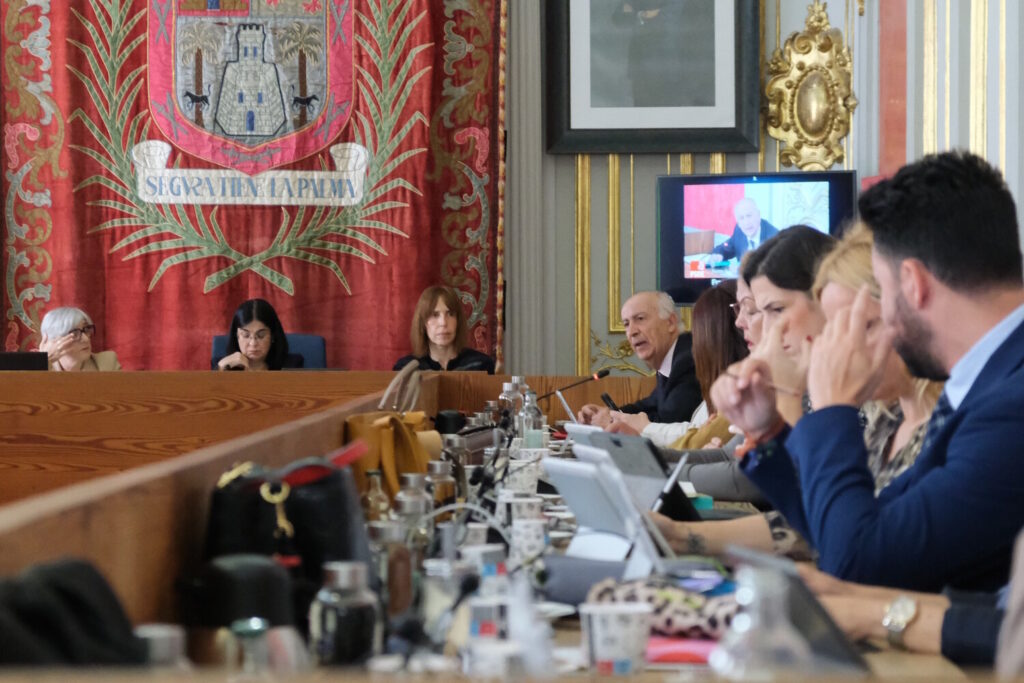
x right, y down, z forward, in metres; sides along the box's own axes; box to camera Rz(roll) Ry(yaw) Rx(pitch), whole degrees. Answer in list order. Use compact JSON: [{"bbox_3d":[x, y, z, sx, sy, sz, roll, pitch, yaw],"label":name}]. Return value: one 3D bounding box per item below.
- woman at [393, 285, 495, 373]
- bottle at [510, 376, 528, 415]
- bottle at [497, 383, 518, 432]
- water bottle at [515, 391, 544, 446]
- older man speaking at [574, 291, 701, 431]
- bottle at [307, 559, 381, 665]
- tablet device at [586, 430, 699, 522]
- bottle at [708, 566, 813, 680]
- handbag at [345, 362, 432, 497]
[{"bbox_3d":[-0.261,0.450,9.000,0.470,1.310,0.700,0,0,-3],"label":"woman"},{"bbox_3d":[0.022,0.238,7.000,0.063,0.265,0.063,0,0,0],"label":"bottle"},{"bbox_3d":[-0.011,0.244,6.650,0.060,0.252,0.060,0,0,0],"label":"bottle"},{"bbox_3d":[0.054,0.256,6.600,0.067,0.229,0.067,0,0,0],"label":"water bottle"},{"bbox_3d":[0.500,0.475,7.400,0.680,1.280,0.520,0,0,-32],"label":"older man speaking"},{"bbox_3d":[-0.153,0.287,2.170,0.066,0.166,0.066,0,0,0],"label":"bottle"},{"bbox_3d":[0.282,0.283,4.985,0.015,0.210,0.290,-36,14,-20],"label":"tablet device"},{"bbox_3d":[0.148,0.252,1.380,0.070,0.236,0.070,0,0,0],"label":"bottle"},{"bbox_3d":[-0.193,0.202,3.750,0.140,0.335,0.280,0,0,-1],"label":"handbag"}]

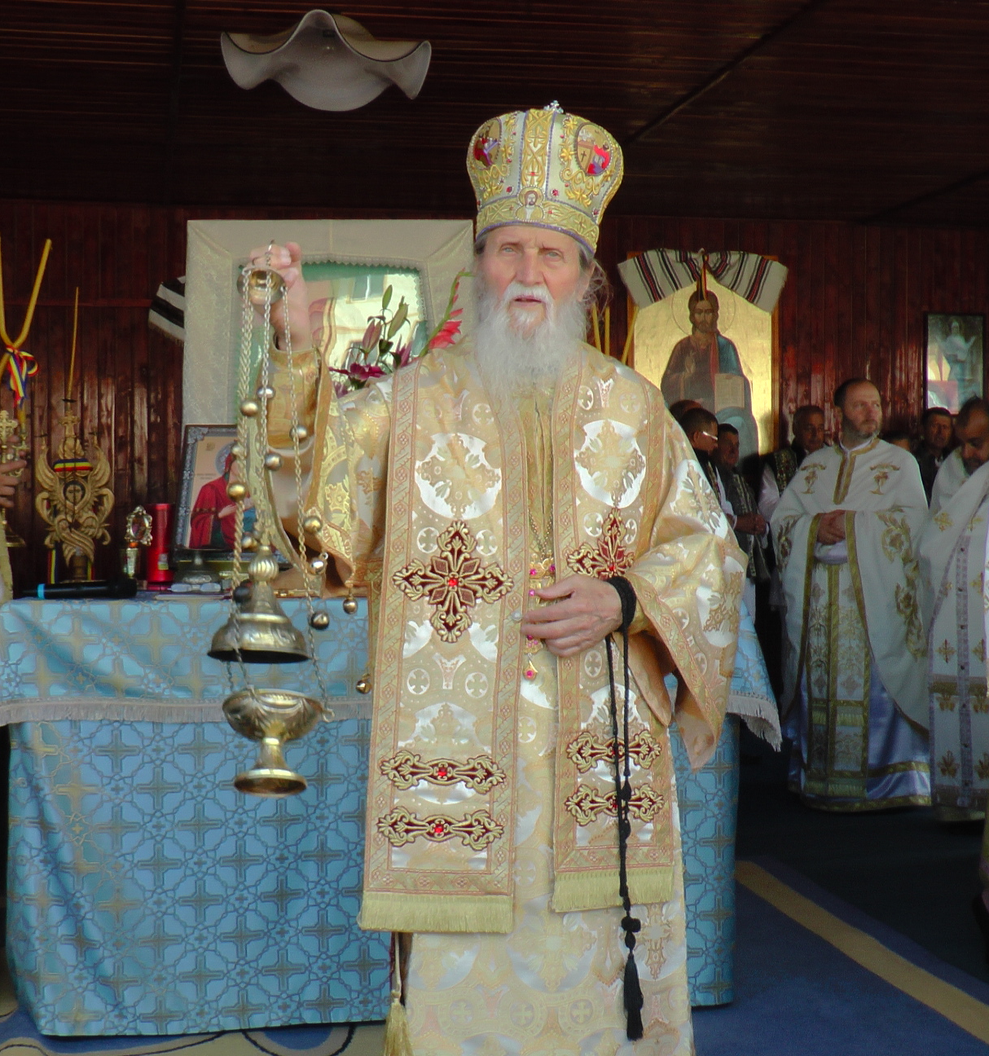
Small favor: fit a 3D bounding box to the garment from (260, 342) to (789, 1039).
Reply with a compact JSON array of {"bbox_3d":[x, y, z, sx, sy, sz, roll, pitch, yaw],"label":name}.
[{"bbox_3d":[0.025,0.358,2.480,0.770,1.310,0.500,0,0,-7],"label":"garment"}]

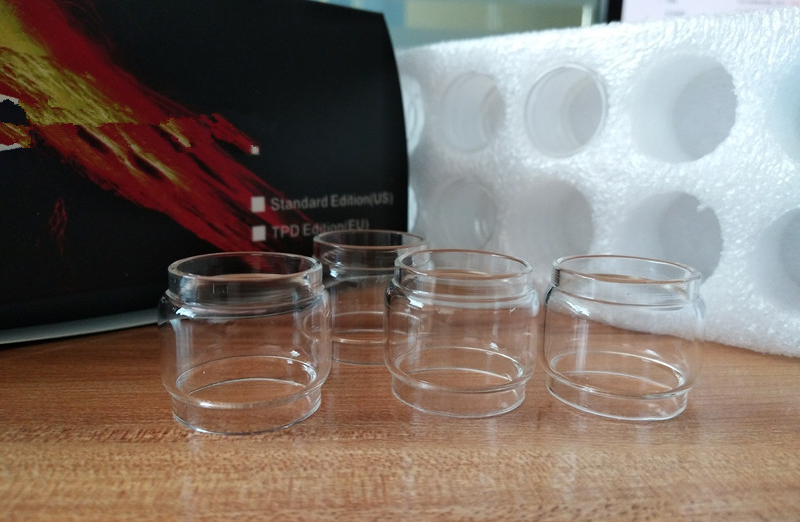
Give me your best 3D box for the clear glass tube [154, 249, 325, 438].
[{"bbox_3d":[-0.027,0.013,0.108,0.029,0.025,0.029,2,11,0],"label":"clear glass tube"}]

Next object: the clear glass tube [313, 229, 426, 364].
[{"bbox_3d":[-0.007,0.008,0.141,0.029,0.025,0.029,2,11,0],"label":"clear glass tube"}]

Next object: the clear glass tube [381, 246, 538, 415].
[{"bbox_3d":[0.012,0.013,0.117,0.029,0.025,0.029,2,11,0],"label":"clear glass tube"}]

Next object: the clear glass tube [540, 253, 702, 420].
[{"bbox_3d":[0.043,0.014,0.118,0.029,0.025,0.029,2,11,0],"label":"clear glass tube"}]

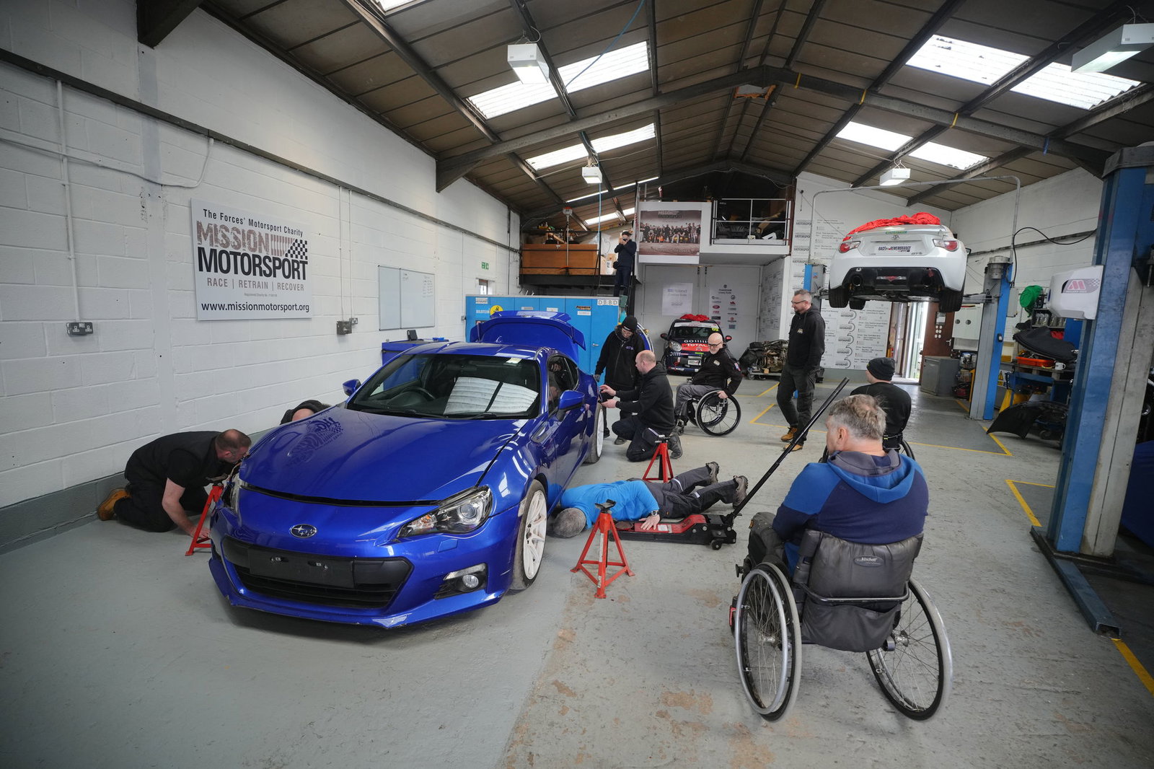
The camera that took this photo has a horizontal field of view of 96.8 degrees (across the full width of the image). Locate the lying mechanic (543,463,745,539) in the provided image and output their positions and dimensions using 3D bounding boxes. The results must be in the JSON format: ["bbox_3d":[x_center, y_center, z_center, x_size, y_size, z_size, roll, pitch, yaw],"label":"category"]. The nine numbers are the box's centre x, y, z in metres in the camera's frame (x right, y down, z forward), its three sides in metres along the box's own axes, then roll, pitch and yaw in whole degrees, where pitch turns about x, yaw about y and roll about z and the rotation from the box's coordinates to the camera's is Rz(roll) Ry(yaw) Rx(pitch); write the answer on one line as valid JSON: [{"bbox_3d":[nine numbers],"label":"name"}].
[{"bbox_3d":[0.619,0.870,4.055,1.720,0.360,0.650,-2,1,-27],"label":"lying mechanic"}]

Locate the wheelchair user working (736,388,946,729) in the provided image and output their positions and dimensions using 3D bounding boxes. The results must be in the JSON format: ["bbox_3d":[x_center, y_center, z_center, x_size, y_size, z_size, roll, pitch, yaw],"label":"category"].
[{"bbox_3d":[1.072,0.668,2.287,0.680,1.270,1.050,1,8,0],"label":"wheelchair user working"}]

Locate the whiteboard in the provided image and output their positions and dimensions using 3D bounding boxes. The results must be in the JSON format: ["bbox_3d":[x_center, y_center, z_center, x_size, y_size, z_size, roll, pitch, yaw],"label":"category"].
[{"bbox_3d":[-2.627,-1.329,8.101,0.030,0.920,1.790,3,9,10],"label":"whiteboard"}]

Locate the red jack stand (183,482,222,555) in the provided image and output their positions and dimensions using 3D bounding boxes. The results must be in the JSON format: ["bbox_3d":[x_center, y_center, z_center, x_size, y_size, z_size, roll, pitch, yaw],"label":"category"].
[{"bbox_3d":[-2.307,0.829,3.271,0.340,0.480,0.360,-4,10,-33],"label":"red jack stand"}]

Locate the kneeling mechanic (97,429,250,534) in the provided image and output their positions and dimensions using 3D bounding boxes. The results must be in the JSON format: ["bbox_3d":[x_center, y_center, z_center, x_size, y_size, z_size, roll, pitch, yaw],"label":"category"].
[{"bbox_3d":[-2.812,0.644,3.665,1.180,0.700,0.550,4,9,14],"label":"kneeling mechanic"}]

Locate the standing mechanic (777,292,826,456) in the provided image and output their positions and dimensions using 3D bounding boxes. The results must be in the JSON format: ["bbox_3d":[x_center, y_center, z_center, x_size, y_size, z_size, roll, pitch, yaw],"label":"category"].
[{"bbox_3d":[2.660,-0.169,6.124,0.430,1.870,0.510,0,8,-8],"label":"standing mechanic"}]

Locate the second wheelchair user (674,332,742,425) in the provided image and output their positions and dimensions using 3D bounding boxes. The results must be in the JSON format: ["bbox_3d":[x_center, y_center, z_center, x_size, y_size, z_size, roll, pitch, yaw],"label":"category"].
[{"bbox_3d":[1.727,-0.067,6.829,0.860,1.250,0.570,1,8,-7],"label":"second wheelchair user"}]

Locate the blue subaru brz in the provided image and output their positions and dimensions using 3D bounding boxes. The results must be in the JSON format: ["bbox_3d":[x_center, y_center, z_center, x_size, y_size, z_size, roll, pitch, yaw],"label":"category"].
[{"bbox_3d":[-0.840,0.197,4.245,1.840,1.530,4.260,3,9,9],"label":"blue subaru brz"}]

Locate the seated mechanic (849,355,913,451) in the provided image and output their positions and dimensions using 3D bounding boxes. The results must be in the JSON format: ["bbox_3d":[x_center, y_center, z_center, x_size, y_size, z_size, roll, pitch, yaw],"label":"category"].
[{"bbox_3d":[2.385,0.358,4.392,0.560,1.220,0.820,2,8,6],"label":"seated mechanic"}]

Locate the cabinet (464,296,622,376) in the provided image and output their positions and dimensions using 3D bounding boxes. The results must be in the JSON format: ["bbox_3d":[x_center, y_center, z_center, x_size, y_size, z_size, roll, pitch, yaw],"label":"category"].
[{"bbox_3d":[-0.622,-0.782,9.921,3.030,1.820,0.460,3,9,10],"label":"cabinet"}]

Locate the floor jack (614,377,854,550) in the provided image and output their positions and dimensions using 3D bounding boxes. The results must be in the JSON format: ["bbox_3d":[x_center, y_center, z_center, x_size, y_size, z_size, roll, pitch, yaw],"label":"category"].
[{"bbox_3d":[0.981,0.515,3.512,1.490,1.200,0.330,3,9,10],"label":"floor jack"}]

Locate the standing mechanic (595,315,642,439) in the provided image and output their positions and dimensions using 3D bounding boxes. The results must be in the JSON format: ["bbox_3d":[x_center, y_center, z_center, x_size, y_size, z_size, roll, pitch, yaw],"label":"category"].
[{"bbox_3d":[0.543,-0.093,6.447,0.570,1.550,0.440,5,9,21],"label":"standing mechanic"}]

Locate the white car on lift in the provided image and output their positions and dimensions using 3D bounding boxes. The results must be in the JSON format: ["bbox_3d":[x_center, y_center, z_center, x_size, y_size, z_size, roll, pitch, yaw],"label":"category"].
[{"bbox_3d":[5.669,-1.962,8.979,1.800,1.340,4.240,7,10,33],"label":"white car on lift"}]

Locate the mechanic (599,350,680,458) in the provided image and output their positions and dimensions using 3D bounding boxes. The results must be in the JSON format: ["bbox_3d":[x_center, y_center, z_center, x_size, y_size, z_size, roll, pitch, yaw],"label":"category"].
[{"bbox_3d":[0.707,0.213,5.680,0.900,1.180,0.600,2,8,4],"label":"mechanic"}]

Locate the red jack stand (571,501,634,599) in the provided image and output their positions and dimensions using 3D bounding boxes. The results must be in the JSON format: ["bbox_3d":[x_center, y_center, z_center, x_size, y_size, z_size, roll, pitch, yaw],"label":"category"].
[{"bbox_3d":[0.143,0.948,2.982,0.370,0.460,0.330,3,9,10],"label":"red jack stand"}]

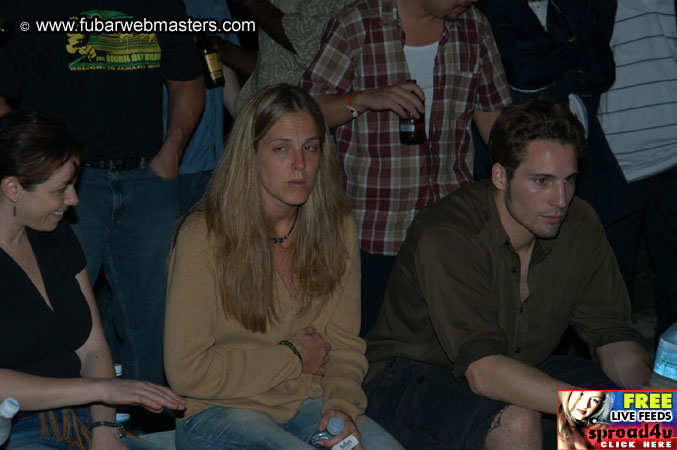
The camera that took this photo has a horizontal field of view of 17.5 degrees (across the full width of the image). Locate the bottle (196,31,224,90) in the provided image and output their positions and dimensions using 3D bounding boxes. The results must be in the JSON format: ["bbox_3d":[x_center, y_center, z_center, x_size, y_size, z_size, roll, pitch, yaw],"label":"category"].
[{"bbox_3d":[-0.434,-0.557,7.250,0.062,0.225,0.062,-18,5,-8],"label":"bottle"}]

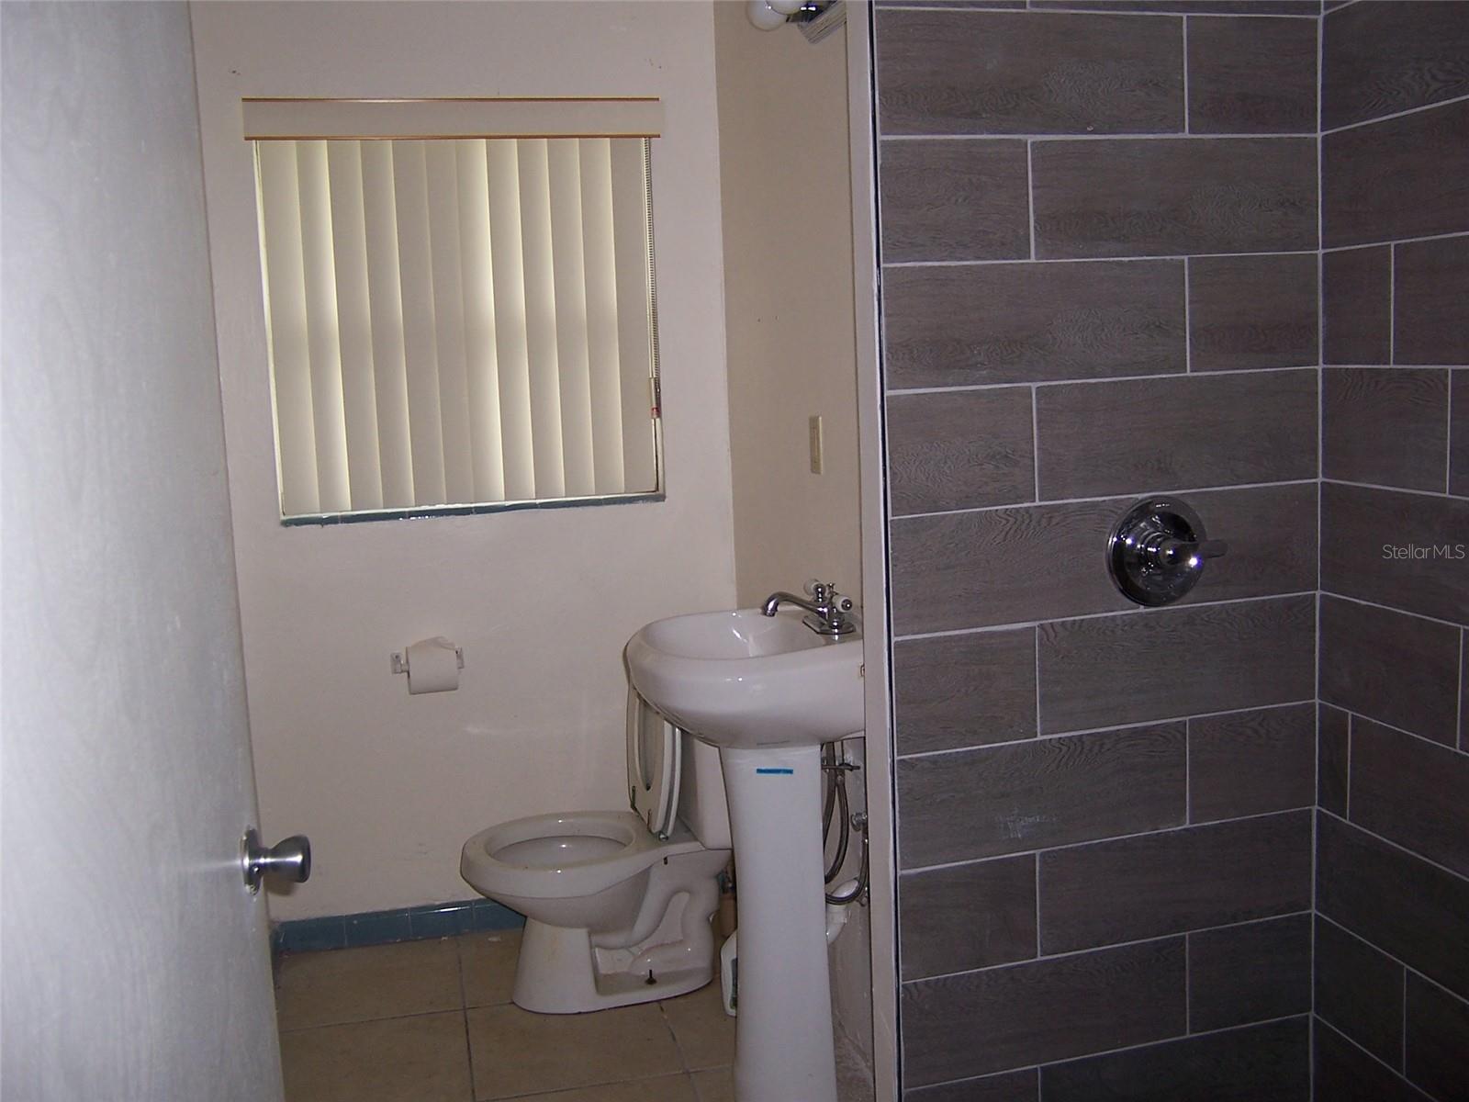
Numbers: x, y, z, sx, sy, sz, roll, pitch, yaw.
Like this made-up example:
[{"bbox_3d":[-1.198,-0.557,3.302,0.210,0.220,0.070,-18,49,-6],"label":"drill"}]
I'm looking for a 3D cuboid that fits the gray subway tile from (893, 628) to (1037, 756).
[{"bbox_3d":[0.356,0.208,2.143,0.230,0.178,0.010,-5,8,-14],"label":"gray subway tile"}]

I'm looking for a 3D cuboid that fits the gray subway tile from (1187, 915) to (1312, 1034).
[{"bbox_3d":[0.877,0.717,2.381,0.244,0.179,0.010,-4,7,-16],"label":"gray subway tile"}]

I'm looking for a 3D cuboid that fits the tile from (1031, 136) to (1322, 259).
[{"bbox_3d":[0.693,-0.550,2.183,0.517,0.179,0.010,-4,7,-16],"label":"tile"}]

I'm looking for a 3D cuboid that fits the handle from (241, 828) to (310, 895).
[{"bbox_3d":[-0.457,0.310,1.400,0.064,0.065,0.065,-3,7,-4],"label":"handle"}]

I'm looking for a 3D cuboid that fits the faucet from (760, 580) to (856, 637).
[{"bbox_3d":[0.128,0.103,2.474,0.147,0.087,0.160,-4,8,-13],"label":"faucet"}]

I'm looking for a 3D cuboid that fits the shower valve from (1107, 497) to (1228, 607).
[{"bbox_3d":[0.666,0.005,2.149,0.169,0.173,0.066,-4,8,-13],"label":"shower valve"}]

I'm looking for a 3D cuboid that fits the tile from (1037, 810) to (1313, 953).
[{"bbox_3d":[0.737,0.547,2.319,0.517,0.179,0.010,-4,7,-16],"label":"tile"}]

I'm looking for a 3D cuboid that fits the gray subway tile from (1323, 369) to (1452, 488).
[{"bbox_3d":[0.976,-0.182,2.106,0.010,0.178,0.282,-4,8,-14],"label":"gray subway tile"}]

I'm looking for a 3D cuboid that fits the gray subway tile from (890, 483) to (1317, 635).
[{"bbox_3d":[0.586,0.010,2.170,0.721,0.174,0.010,-4,8,-13],"label":"gray subway tile"}]

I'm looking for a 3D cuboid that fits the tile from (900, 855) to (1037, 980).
[{"bbox_3d":[0.371,0.576,2.213,0.236,0.179,0.010,-4,7,-16],"label":"tile"}]

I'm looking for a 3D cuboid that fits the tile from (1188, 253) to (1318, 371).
[{"bbox_3d":[0.831,-0.381,2.244,0.244,0.179,0.010,-4,7,-16],"label":"tile"}]

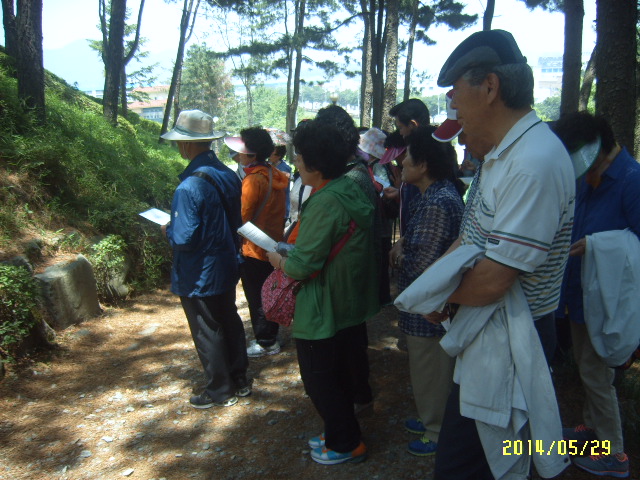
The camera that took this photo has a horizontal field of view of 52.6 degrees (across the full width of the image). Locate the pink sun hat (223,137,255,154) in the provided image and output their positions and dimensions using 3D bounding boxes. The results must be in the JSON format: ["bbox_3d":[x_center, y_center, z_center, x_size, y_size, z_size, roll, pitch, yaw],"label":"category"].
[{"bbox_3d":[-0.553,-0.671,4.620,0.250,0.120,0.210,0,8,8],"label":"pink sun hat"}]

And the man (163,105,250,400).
[{"bbox_3d":[-0.672,0.124,3.864,0.430,1.710,0.490,2,9,22],"label":"man"}]

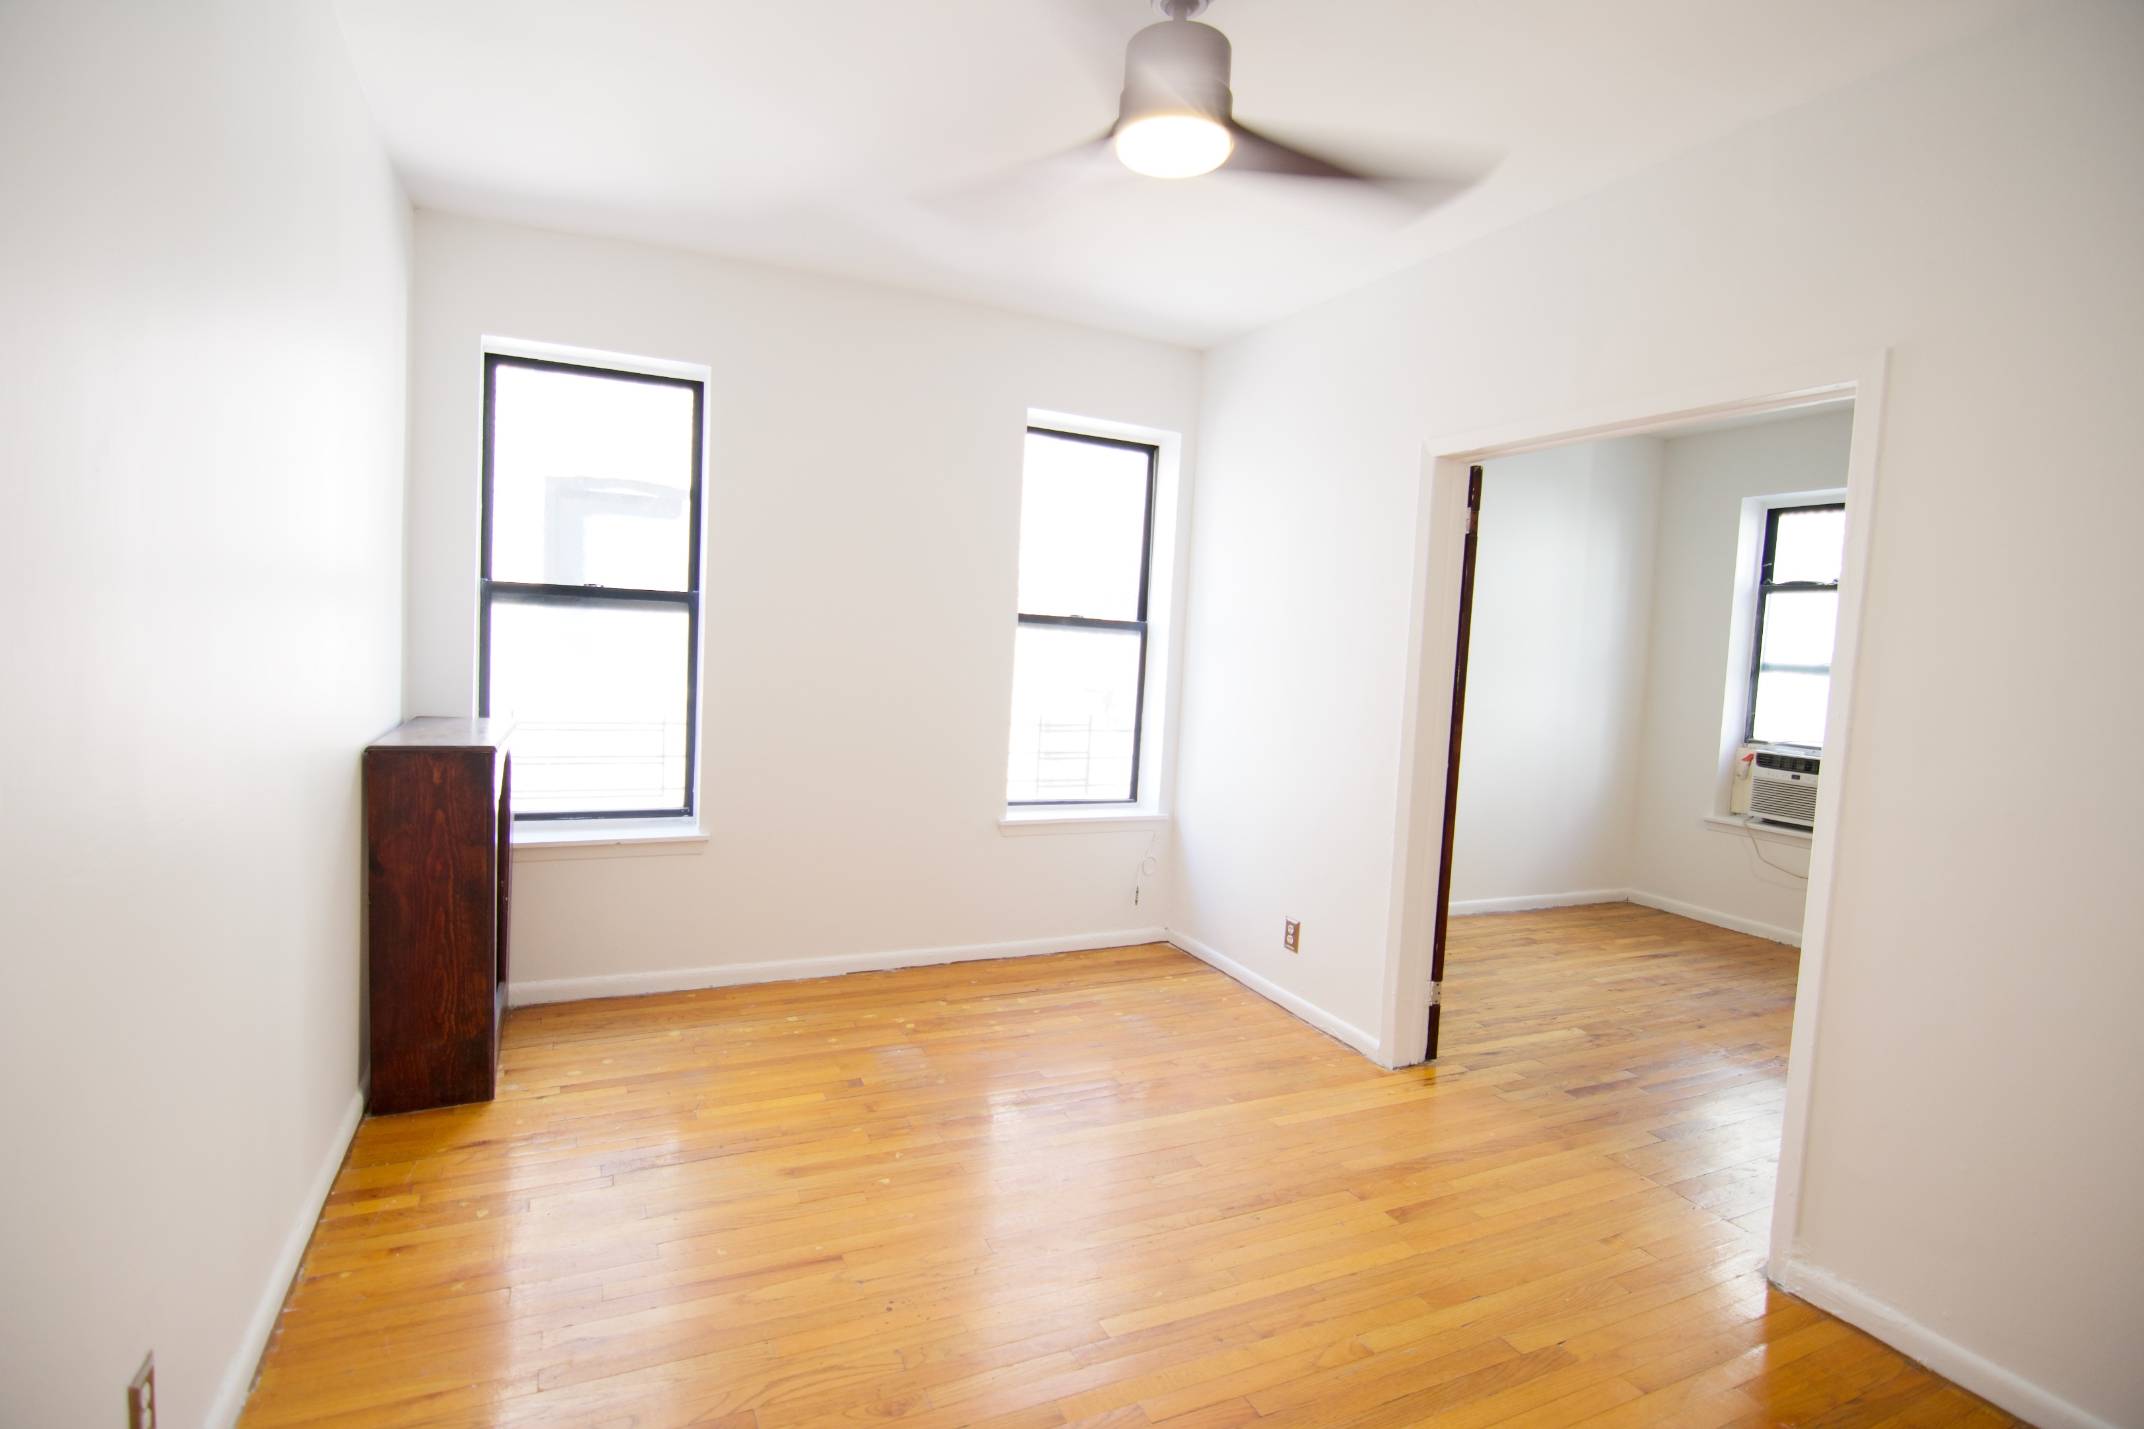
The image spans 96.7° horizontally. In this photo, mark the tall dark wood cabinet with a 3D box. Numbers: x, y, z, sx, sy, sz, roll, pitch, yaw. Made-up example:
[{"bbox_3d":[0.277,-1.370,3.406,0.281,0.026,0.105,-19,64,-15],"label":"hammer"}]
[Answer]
[{"bbox_3d":[-1.992,0.584,3.037,0.305,1.046,0.710,0,5,-26],"label":"tall dark wood cabinet"}]

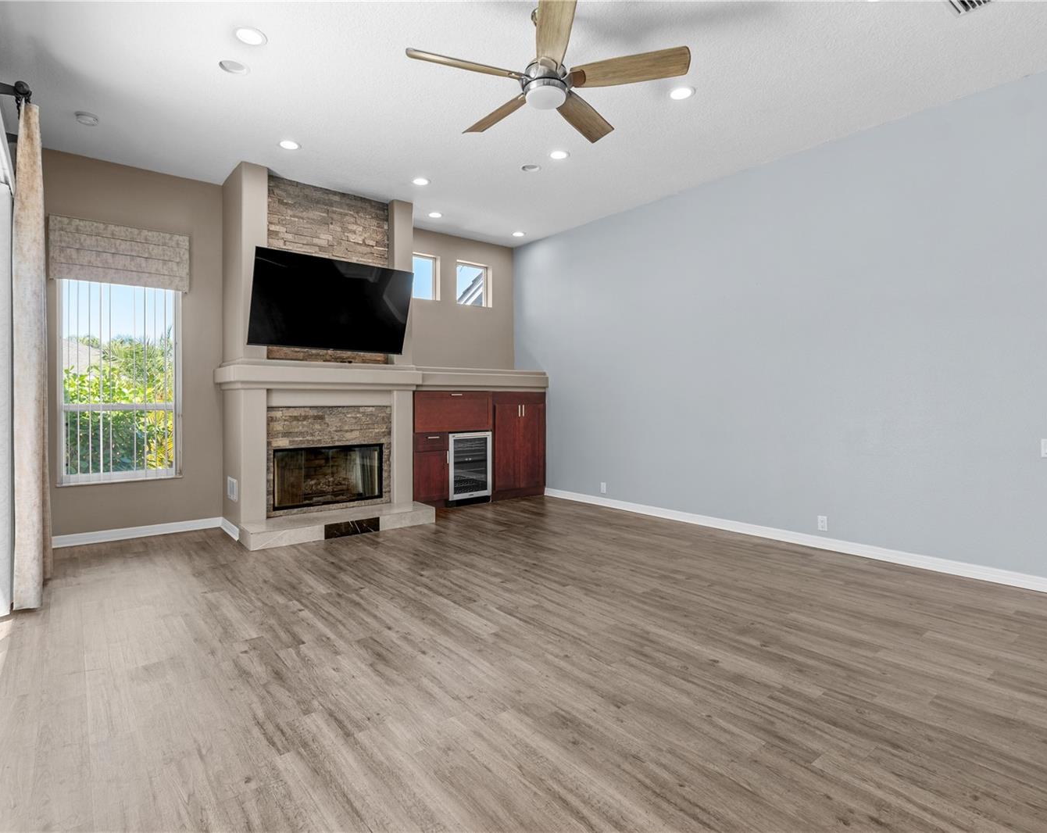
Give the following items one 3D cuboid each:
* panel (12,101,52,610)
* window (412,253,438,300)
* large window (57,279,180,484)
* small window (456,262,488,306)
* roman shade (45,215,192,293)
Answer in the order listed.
[{"bbox_3d":[-3.284,-0.385,3.489,0.181,3.090,0.734,-1,1,-42],"label":"panel"},{"bbox_3d":[-1.378,-1.768,6.601,0.556,0.571,0.120,-1,1,-37],"label":"window"},{"bbox_3d":[-3.736,-0.314,4.848,0.915,1.831,0.110,-1,1,-37],"label":"large window"},{"bbox_3d":[-0.703,-1.786,7.084,0.562,0.571,0.120,-1,1,-37],"label":"small window"},{"bbox_3d":[-3.680,-1.486,4.802,1.025,0.558,0.090,-1,1,-37],"label":"roman shade"}]

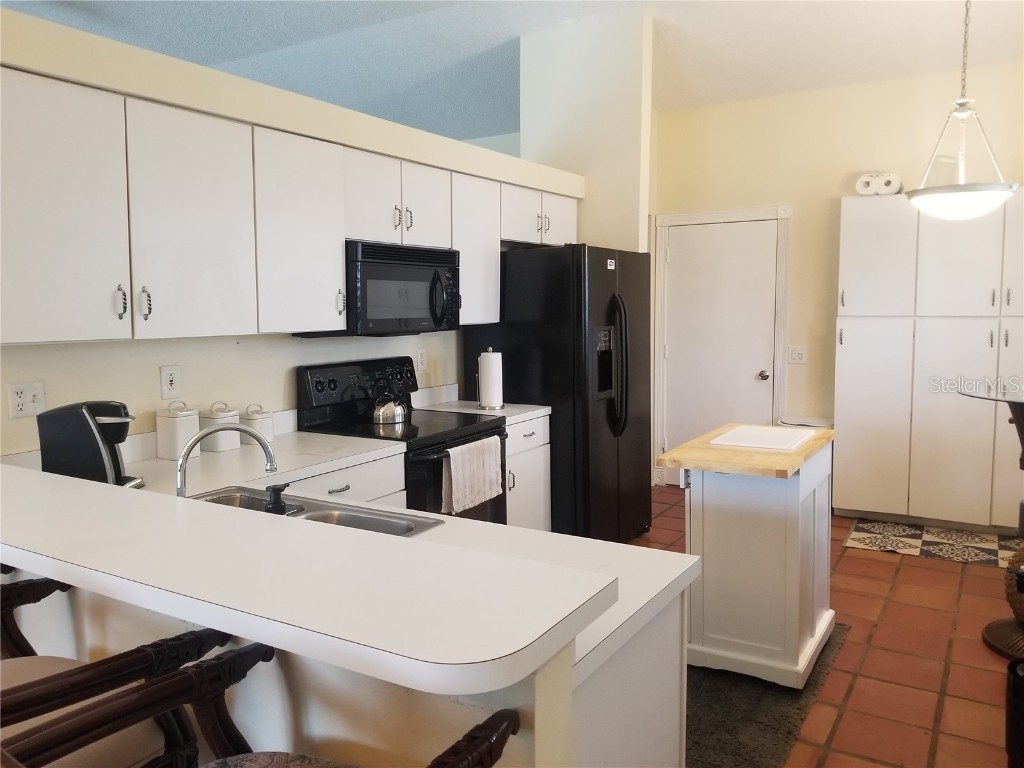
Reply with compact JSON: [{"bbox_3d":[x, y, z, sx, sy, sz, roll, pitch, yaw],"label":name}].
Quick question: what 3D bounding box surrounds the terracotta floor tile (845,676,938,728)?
[{"bbox_3d":[1.395,1.171,2.810,0.284,0.016,0.288,3,7,33],"label":"terracotta floor tile"}]

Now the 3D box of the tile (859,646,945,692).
[{"bbox_3d":[1.563,1.137,3.069,0.277,0.015,0.293,3,7,32],"label":"tile"}]

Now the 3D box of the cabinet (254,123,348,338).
[{"bbox_3d":[-0.988,-0.605,3.190,0.352,0.771,0.464,3,7,33],"label":"cabinet"}]

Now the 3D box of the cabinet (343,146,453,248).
[{"bbox_3d":[-0.662,-0.854,3.681,0.352,0.385,0.760,3,7,33],"label":"cabinet"}]

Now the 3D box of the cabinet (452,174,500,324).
[{"bbox_3d":[-0.312,-0.706,4.140,0.314,0.760,0.435,3,7,32],"label":"cabinet"}]

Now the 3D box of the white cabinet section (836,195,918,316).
[{"bbox_3d":[2.452,-0.837,5.098,0.455,0.768,0.360,3,7,33],"label":"white cabinet section"}]

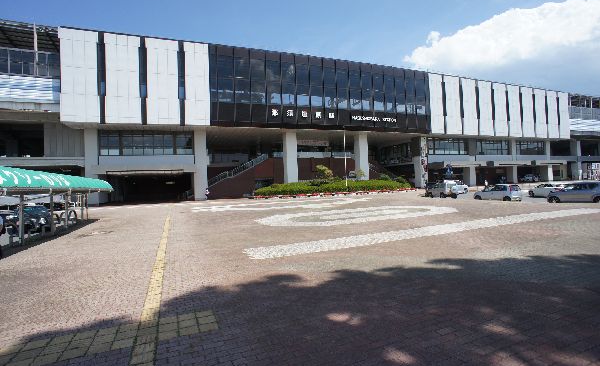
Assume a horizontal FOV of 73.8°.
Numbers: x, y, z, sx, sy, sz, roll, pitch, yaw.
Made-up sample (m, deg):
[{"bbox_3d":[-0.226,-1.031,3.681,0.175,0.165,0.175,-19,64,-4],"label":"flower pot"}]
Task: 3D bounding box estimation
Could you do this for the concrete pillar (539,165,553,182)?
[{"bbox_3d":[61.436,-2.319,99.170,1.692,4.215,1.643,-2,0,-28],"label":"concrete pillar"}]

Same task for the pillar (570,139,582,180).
[{"bbox_3d":[69.517,-5.542,100.399,1.750,9.900,1.700,-2,0,-28],"label":"pillar"}]

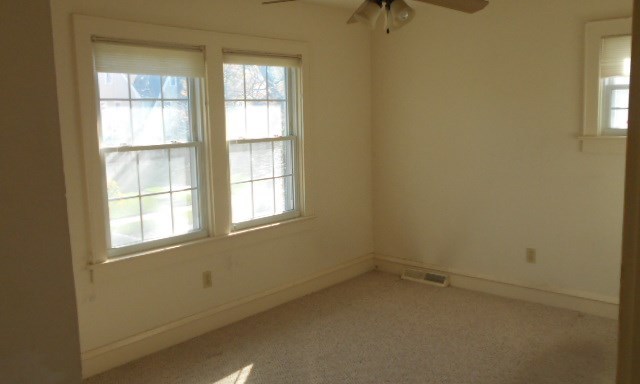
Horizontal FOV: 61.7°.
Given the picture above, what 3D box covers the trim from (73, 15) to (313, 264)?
[{"bbox_3d":[-0.680,-0.373,3.626,0.080,1.392,1.860,5,10,42],"label":"trim"}]

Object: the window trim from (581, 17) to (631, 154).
[{"bbox_3d":[2.089,-0.679,3.428,0.767,0.880,0.080,5,10,42],"label":"window trim"}]

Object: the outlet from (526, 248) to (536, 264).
[{"bbox_3d":[1.601,0.485,4.064,0.072,0.119,0.012,5,10,42],"label":"outlet"}]

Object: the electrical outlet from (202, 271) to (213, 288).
[{"bbox_3d":[-0.765,0.595,3.640,0.012,0.119,0.072,5,10,42],"label":"electrical outlet"}]

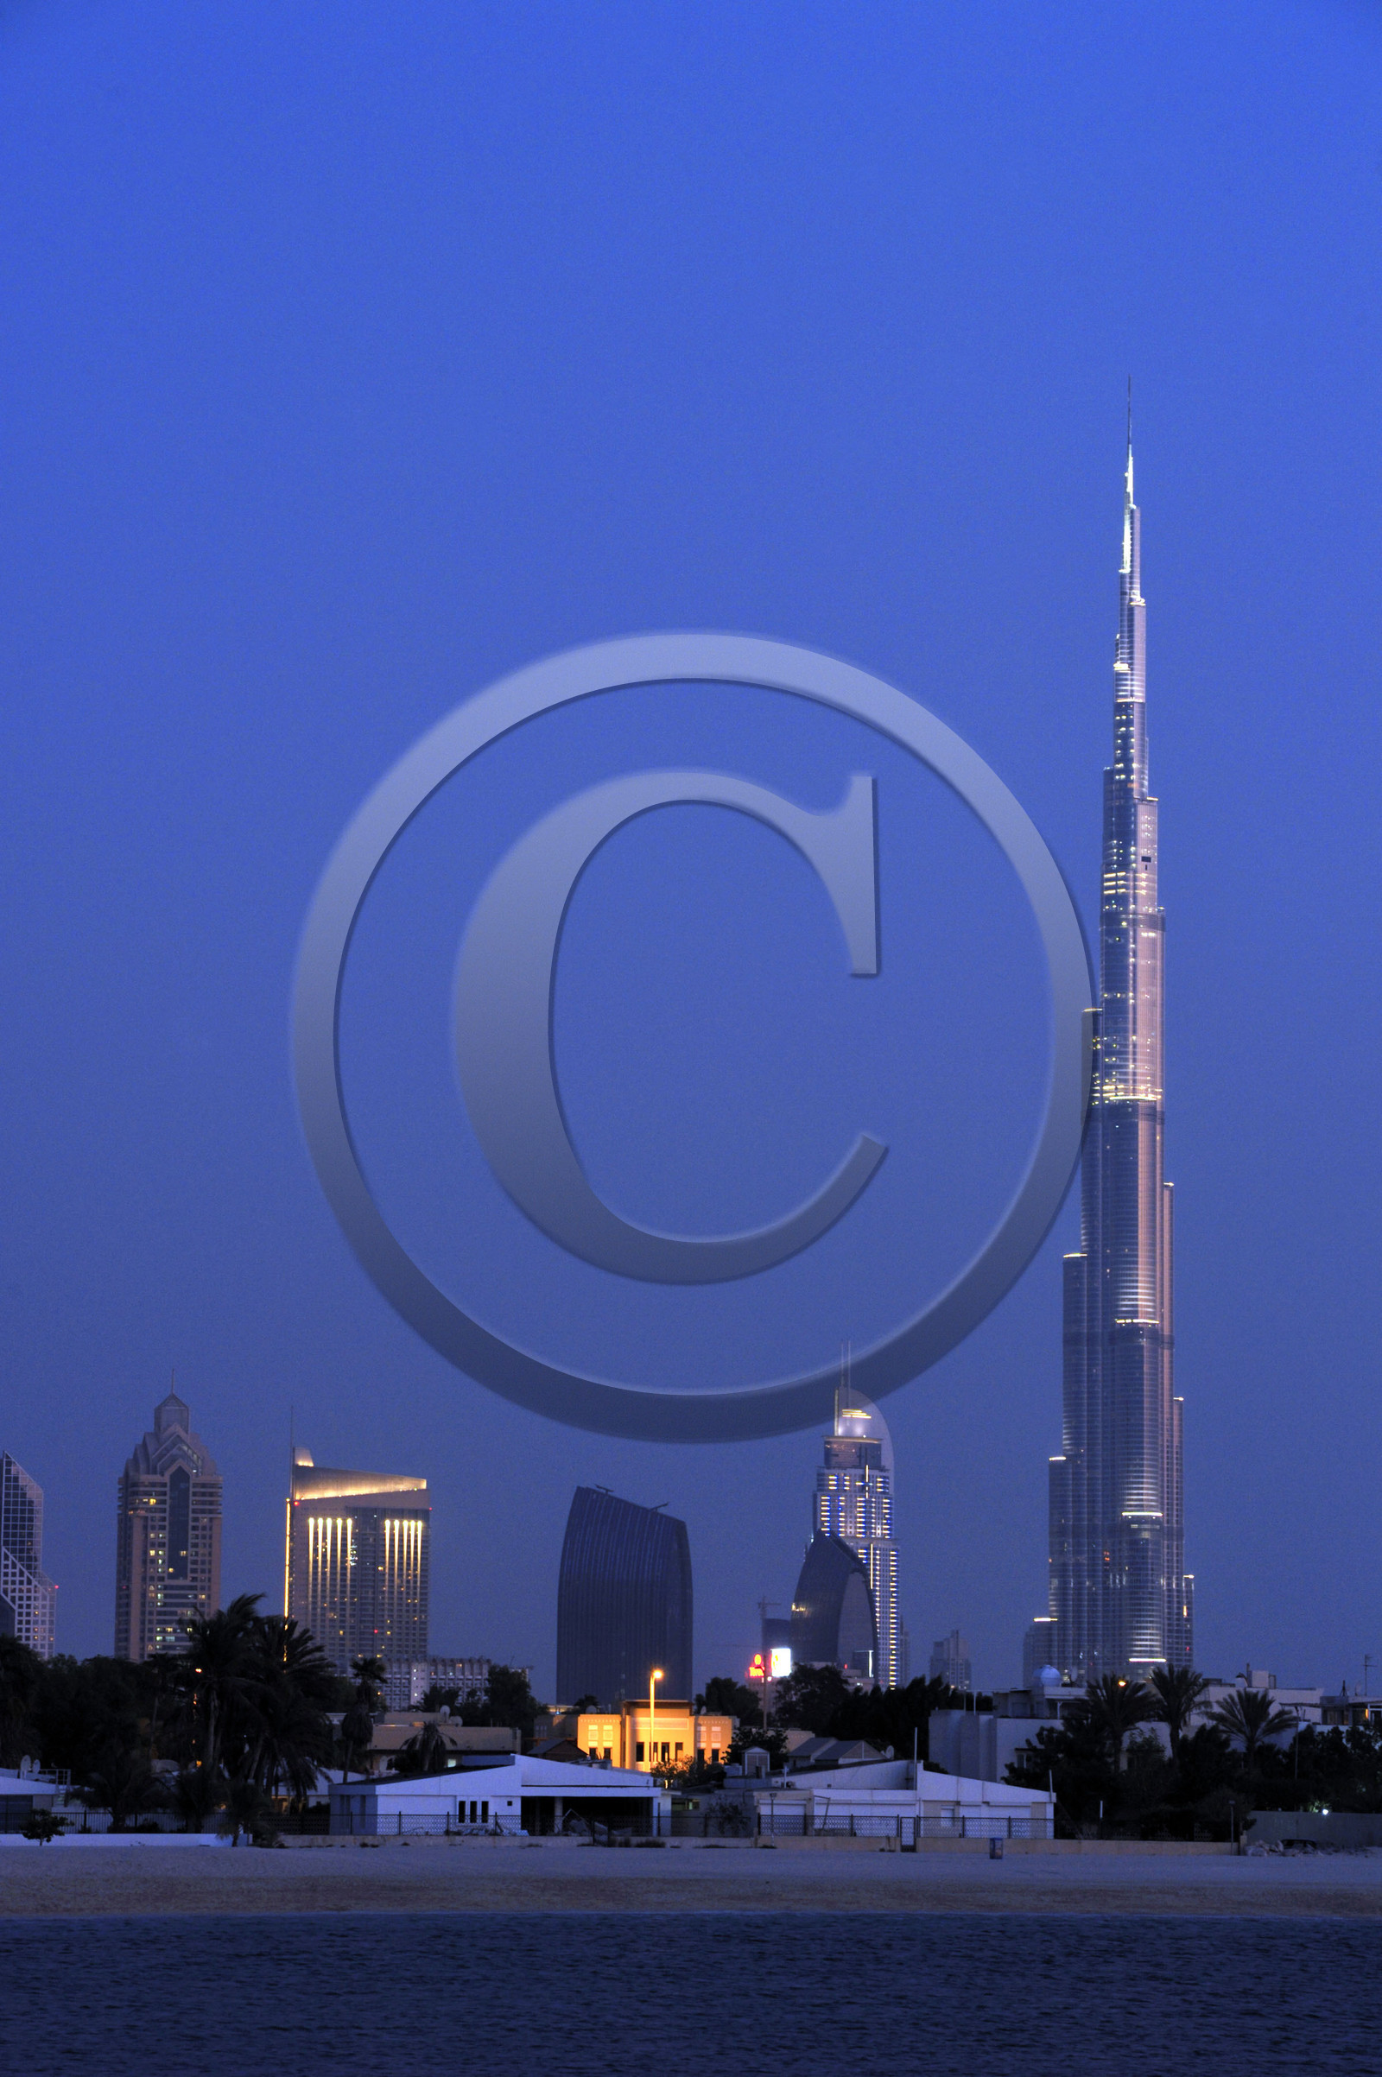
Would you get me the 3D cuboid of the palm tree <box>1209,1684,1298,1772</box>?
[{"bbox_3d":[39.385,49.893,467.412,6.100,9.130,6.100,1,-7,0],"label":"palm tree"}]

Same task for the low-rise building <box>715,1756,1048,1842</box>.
[{"bbox_3d":[12.502,49.426,433.190,20.300,5.590,13.000,1,-6,-8],"label":"low-rise building"}]

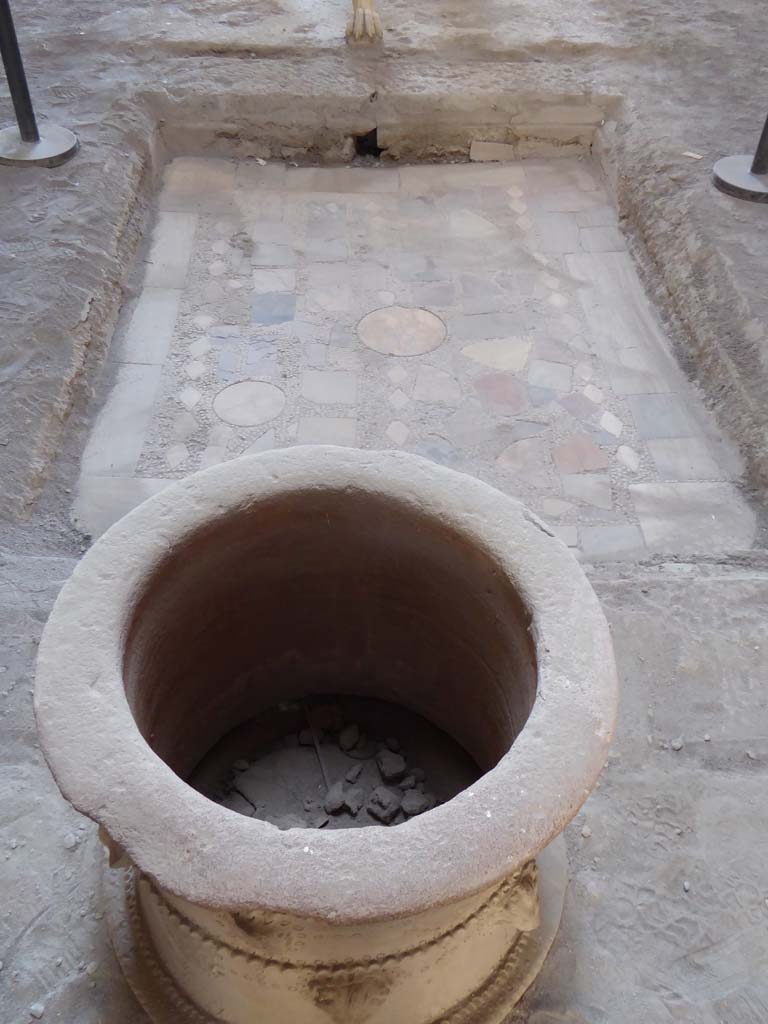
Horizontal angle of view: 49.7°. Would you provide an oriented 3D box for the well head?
[{"bbox_3d":[-0.068,0.331,1.178,0.720,0.540,0.720,3,46,0],"label":"well head"}]

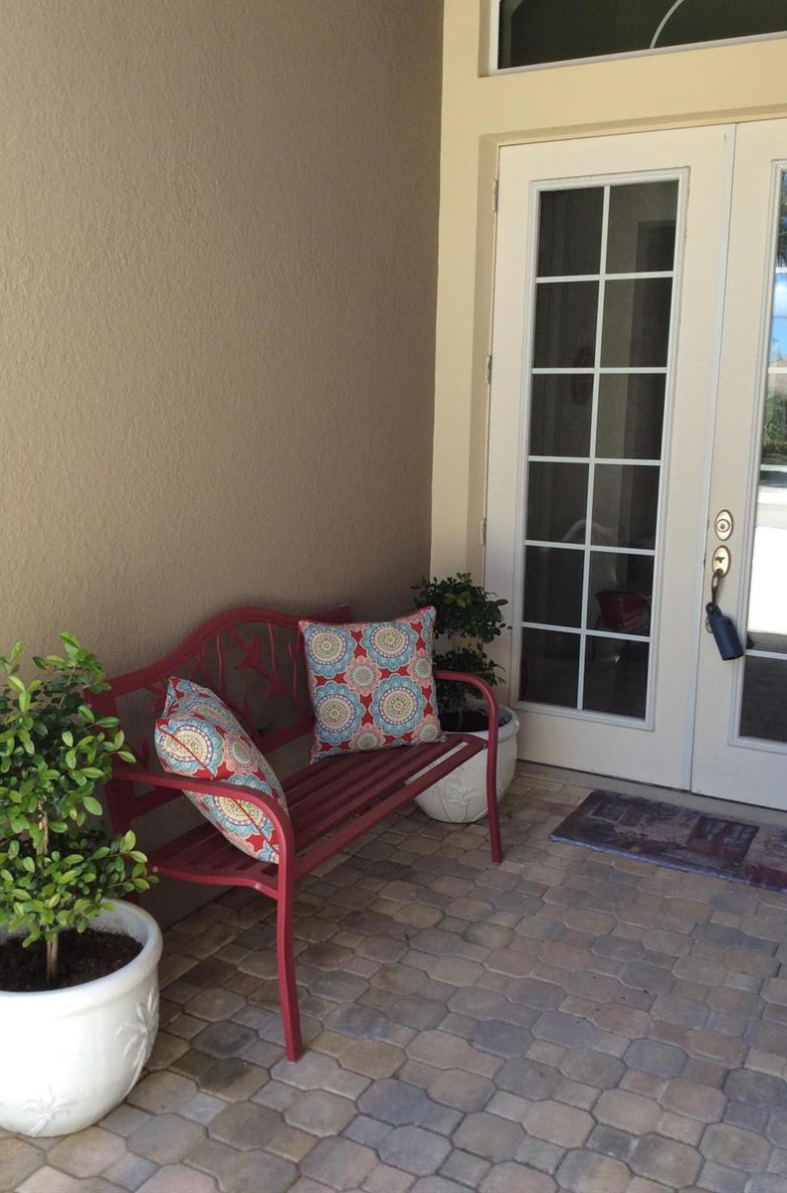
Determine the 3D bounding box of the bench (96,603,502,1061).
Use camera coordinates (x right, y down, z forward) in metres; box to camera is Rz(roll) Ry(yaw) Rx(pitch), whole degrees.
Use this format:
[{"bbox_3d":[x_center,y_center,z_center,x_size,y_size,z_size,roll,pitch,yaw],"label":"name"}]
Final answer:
[{"bbox_3d":[-0.197,0.505,3.128,0.620,0.890,1.280,6,12,27],"label":"bench"}]

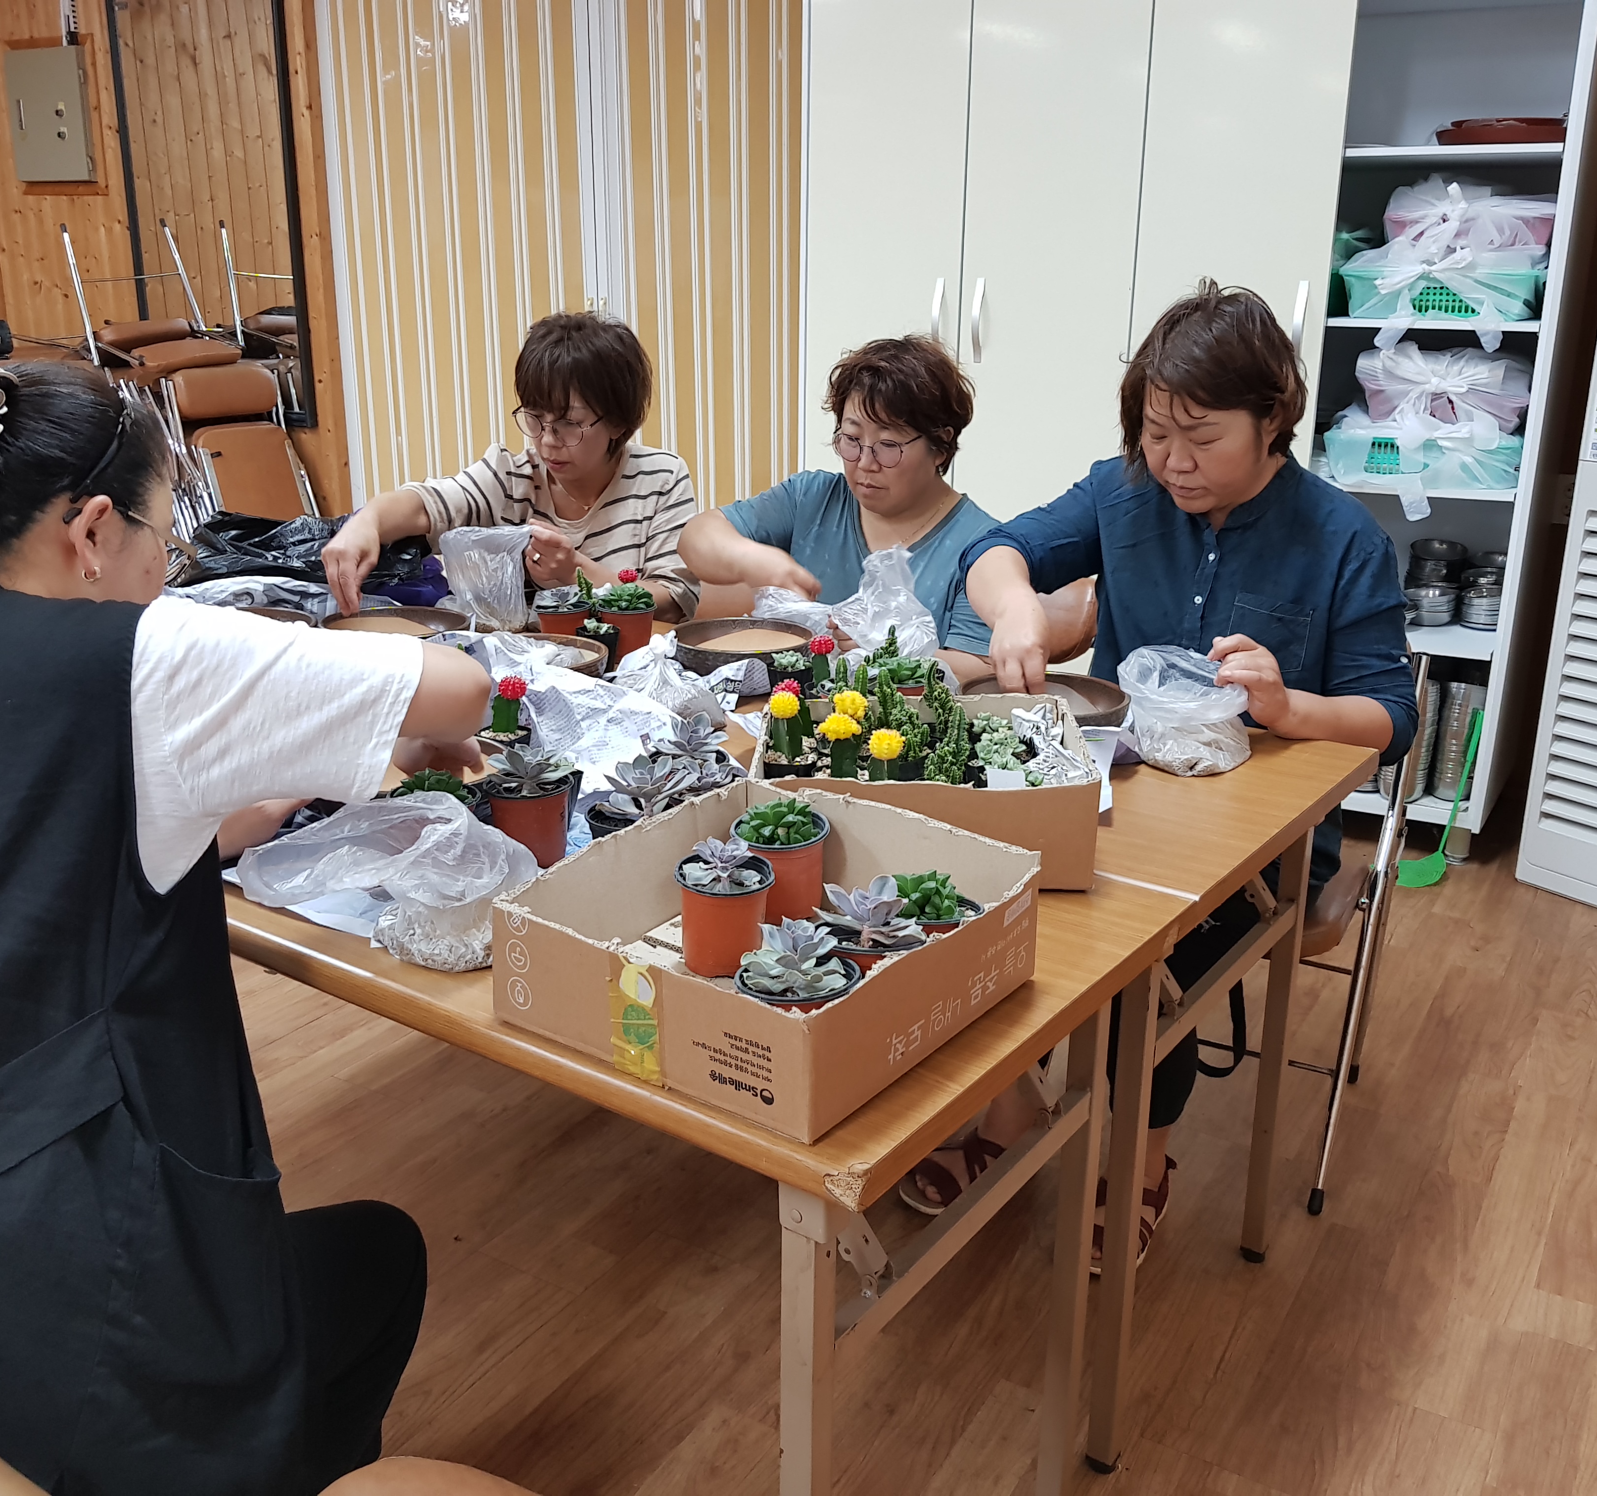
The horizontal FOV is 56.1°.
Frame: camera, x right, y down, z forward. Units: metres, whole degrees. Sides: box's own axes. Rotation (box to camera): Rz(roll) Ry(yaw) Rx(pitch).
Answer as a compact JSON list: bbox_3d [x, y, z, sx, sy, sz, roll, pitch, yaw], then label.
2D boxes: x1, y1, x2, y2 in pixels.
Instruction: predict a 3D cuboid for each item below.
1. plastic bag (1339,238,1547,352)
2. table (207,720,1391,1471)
[{"bbox_3d":[1.428,-0.997,3.291,0.400,0.220,0.290,9,19,26],"label":"plastic bag"},{"bbox_3d":[-0.350,0.328,2.022,1.800,0.724,1.183,12,20,34],"label":"table"}]

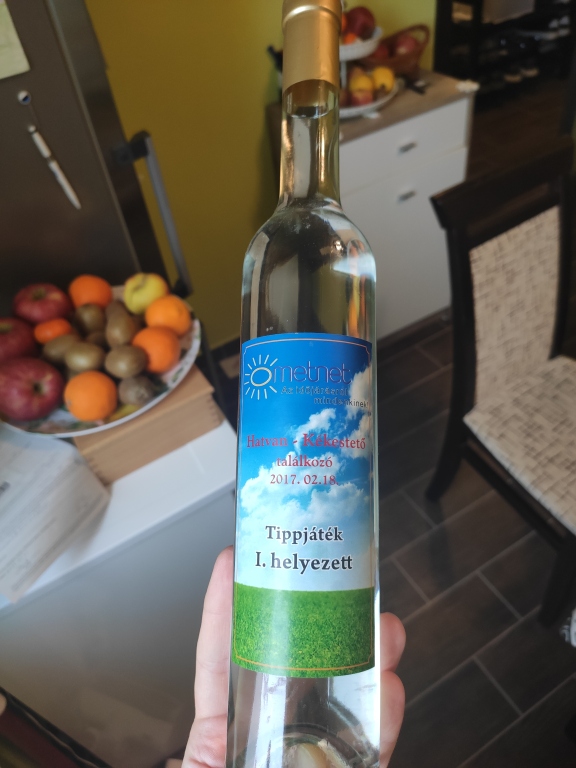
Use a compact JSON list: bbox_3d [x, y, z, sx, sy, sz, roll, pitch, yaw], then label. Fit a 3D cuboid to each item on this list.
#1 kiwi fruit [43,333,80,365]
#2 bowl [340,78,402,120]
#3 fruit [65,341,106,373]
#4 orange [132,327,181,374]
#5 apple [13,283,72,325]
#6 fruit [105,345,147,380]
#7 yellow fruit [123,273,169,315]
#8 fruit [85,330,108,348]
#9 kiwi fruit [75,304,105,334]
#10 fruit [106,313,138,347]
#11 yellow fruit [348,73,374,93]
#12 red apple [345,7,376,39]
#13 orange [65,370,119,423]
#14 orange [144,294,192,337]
[{"bbox_3d":[-0.339,-0.054,0.865,0.057,0.043,0.043,-23,43,-15],"label":"kiwi fruit"},{"bbox_3d":[0.133,-0.758,1.530,0.320,0.070,0.320,-5,44,5],"label":"bowl"},{"bbox_3d":[-0.289,-0.038,0.821,0.059,0.046,0.049,-5,44,5],"label":"fruit"},{"bbox_3d":[-0.193,-0.050,0.850,0.071,0.070,0.071,-5,44,5],"label":"orange"},{"bbox_3d":[-0.397,-0.122,0.930,0.085,0.075,0.085,-9,41,0],"label":"apple"},{"bbox_3d":[-0.225,-0.031,0.800,0.060,0.047,0.049,-5,44,5],"label":"fruit"},{"bbox_3d":[-0.235,-0.149,0.955,0.071,0.067,0.071,-9,41,0],"label":"yellow fruit"},{"bbox_3d":[-0.290,-0.060,0.893,0.055,0.043,0.044,-16,42,-7],"label":"fruit"},{"bbox_3d":[-0.309,-0.101,0.900,0.043,0.043,0.054,-16,42,-7],"label":"kiwi fruit"},{"bbox_3d":[-0.249,-0.081,0.865,0.043,0.043,0.056,-16,42,-7],"label":"fruit"},{"bbox_3d":[0.183,-0.749,1.438,0.062,0.060,0.062,-5,44,5],"label":"yellow fruit"},{"bbox_3d":[0.173,-0.846,1.356,0.072,0.072,0.072,-5,44,5],"label":"red apple"},{"bbox_3d":[-0.269,0.017,0.790,0.070,0.069,0.070,-9,41,0],"label":"orange"},{"bbox_3d":[-0.185,-0.102,0.895,0.070,0.068,0.070,-9,41,0],"label":"orange"}]

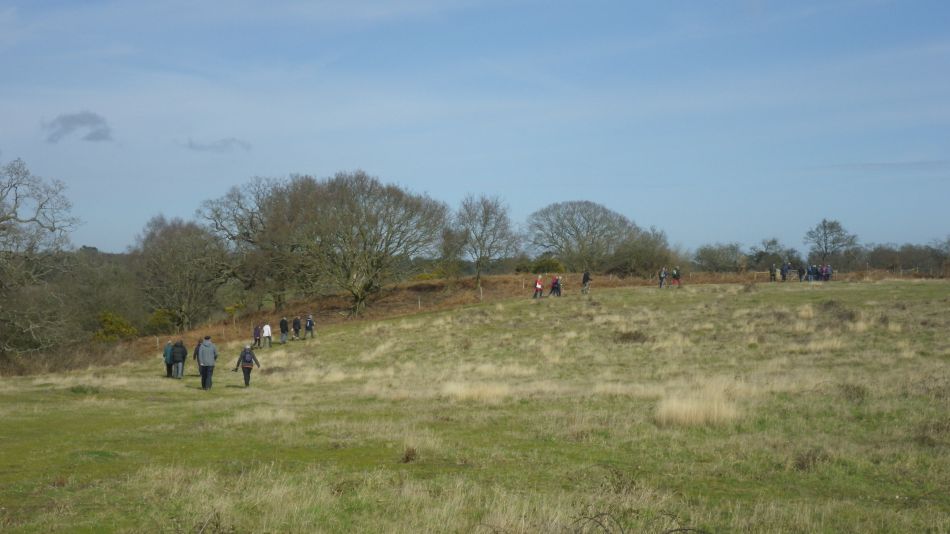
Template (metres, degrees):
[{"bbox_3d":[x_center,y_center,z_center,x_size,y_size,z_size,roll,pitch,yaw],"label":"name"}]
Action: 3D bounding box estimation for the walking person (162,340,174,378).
[{"bbox_3d":[-13.641,4.113,57.300,0.540,1.650,0.420,0,0,-6],"label":"walking person"}]

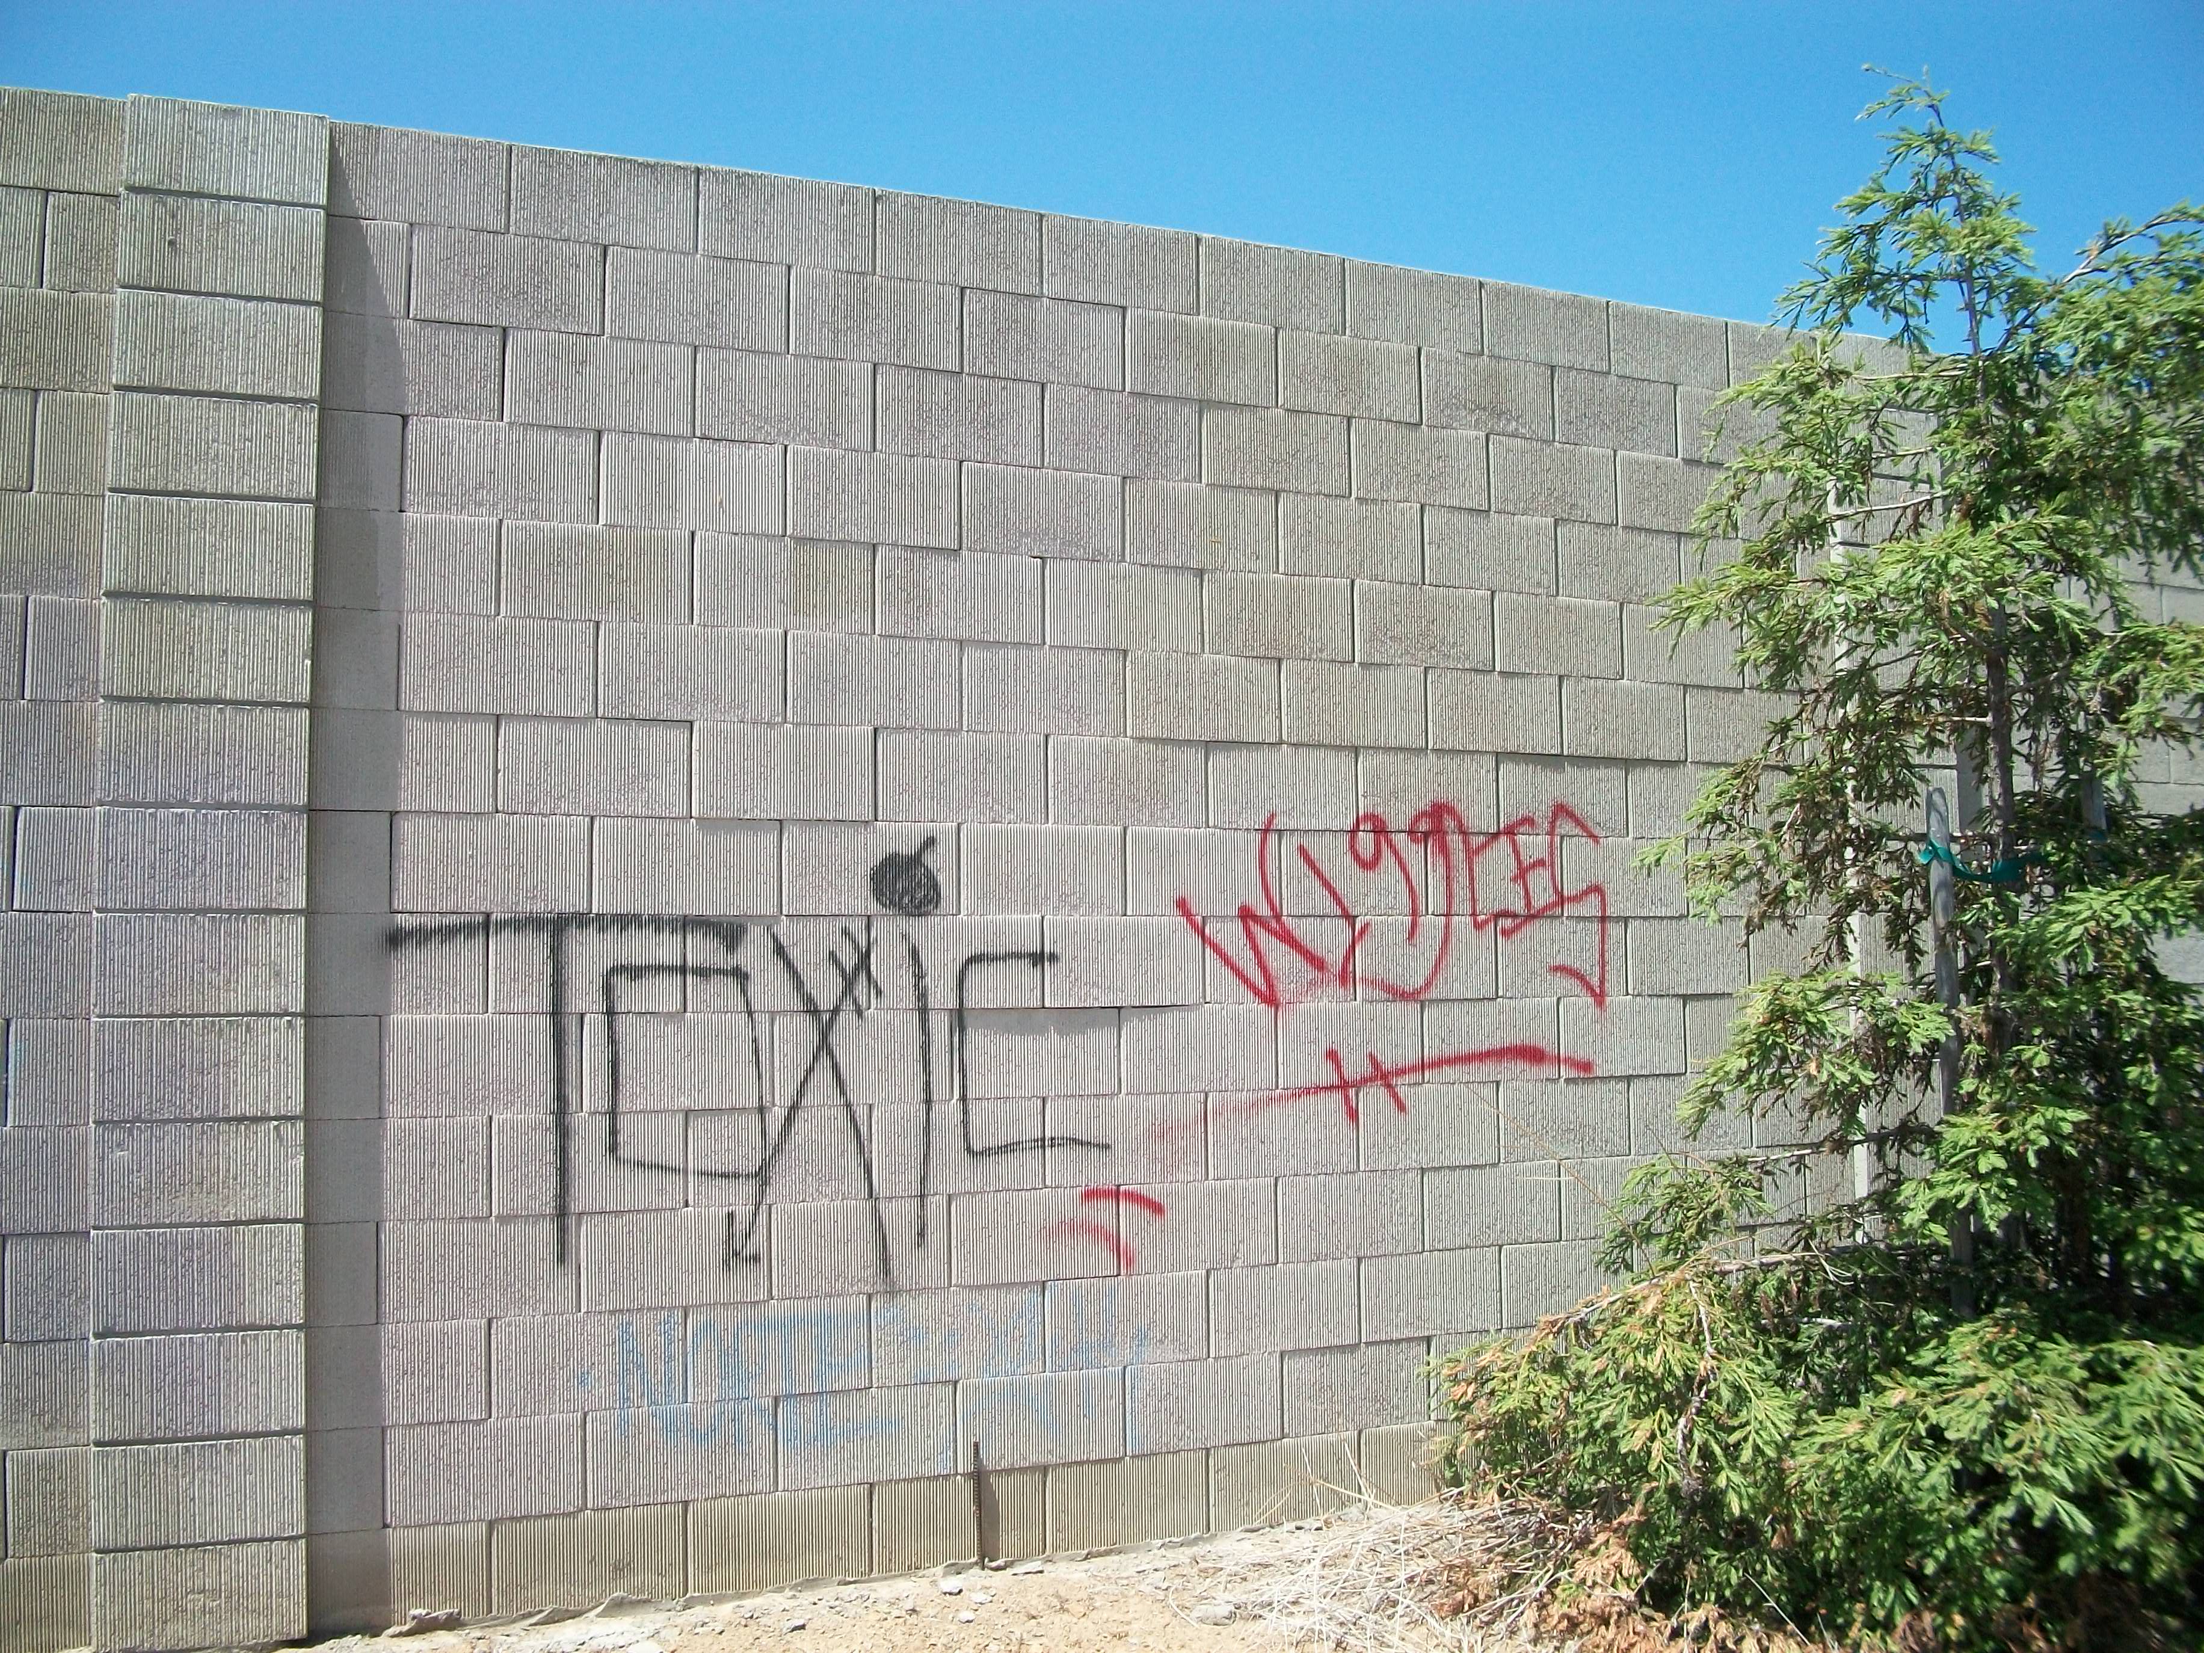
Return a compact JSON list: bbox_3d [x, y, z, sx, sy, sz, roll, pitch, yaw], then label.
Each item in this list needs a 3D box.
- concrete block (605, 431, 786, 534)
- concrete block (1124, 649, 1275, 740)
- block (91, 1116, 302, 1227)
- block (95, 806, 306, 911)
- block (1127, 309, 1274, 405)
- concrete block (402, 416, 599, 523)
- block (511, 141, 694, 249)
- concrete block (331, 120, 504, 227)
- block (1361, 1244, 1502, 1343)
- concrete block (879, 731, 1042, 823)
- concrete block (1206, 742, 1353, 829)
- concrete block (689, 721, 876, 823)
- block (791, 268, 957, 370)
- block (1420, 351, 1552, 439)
[{"bbox_3d":[-0.900,-0.729,4.426,0.395,0.197,0.180,1,-4,-22],"label":"concrete block"},{"bbox_3d":[0.202,-0.298,4.844,0.395,0.197,0.180,1,-4,-22],"label":"concrete block"},{"bbox_3d":[-1.755,0.661,3.958,0.385,0.197,0.200,1,-4,-23],"label":"block"},{"bbox_3d":[-1.815,0.073,4.121,0.388,0.196,0.220,1,-4,-23],"label":"block"},{"bbox_3d":[0.197,-1.108,4.909,0.395,0.195,0.175,1,-3,-24],"label":"block"},{"bbox_3d":[-1.264,-0.725,4.238,0.395,0.195,0.175,1,-3,-24],"label":"concrete block"},{"bbox_3d":[-1.096,-1.329,4.431,0.397,0.196,0.180,1,-4,-23],"label":"block"},{"bbox_3d":[-1.440,-1.327,4.243,0.395,0.197,0.180,1,-4,-22],"label":"concrete block"},{"bbox_3d":[0.766,1.141,5.046,0.395,0.195,0.175,1,-3,-24],"label":"block"},{"bbox_3d":[-0.341,-0.105,4.609,0.395,0.197,0.180,1,-4,-22],"label":"concrete block"},{"bbox_3d":[0.401,-0.092,4.963,0.400,0.197,0.170,1,-4,-23],"label":"concrete block"},{"bbox_3d":[-0.719,-0.114,4.484,0.400,0.197,0.170,1,-4,-23],"label":"concrete block"},{"bbox_3d":[-0.535,-1.123,4.610,0.397,0.197,0.170,1,-4,-23],"label":"block"},{"bbox_3d":[0.939,-1.091,5.241,0.395,0.195,0.175,1,-3,-24],"label":"block"}]

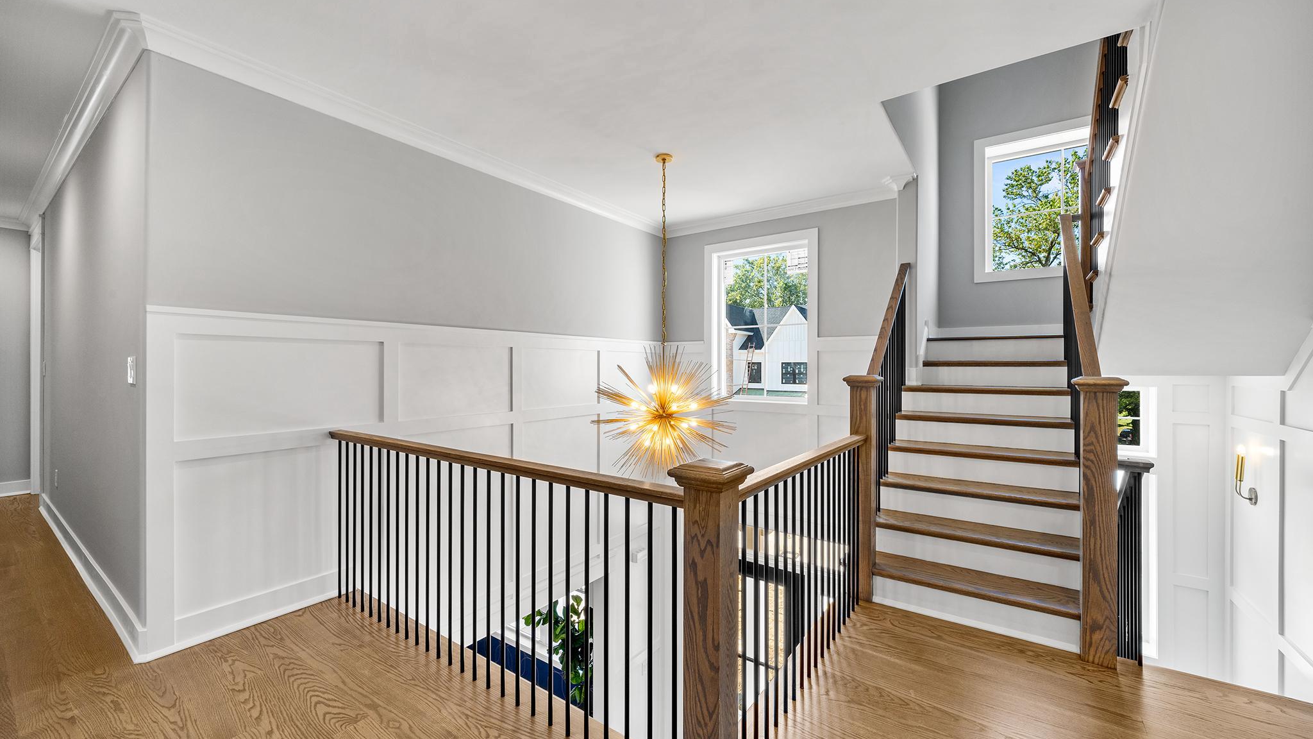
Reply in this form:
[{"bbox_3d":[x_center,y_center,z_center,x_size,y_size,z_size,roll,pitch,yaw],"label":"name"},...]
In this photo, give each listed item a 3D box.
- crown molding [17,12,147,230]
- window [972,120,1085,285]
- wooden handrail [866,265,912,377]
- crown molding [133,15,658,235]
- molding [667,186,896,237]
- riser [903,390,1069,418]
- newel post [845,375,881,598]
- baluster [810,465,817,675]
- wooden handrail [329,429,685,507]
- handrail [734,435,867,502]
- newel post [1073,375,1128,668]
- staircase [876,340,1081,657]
[{"bbox_3d":[-4.258,-1.431,3.372,5.080,0.112,0.085,0,0,34],"label":"crown molding"},{"bbox_3d":[3.546,-1.484,4.151,1.260,1.335,0.100,0,0,34],"label":"window"},{"bbox_3d":[1.579,-0.315,3.199,0.066,0.061,1.549,0,39,36],"label":"wooden handrail"},{"bbox_3d":[-1.105,-1.488,3.637,0.091,0.107,3.871,0,0,36],"label":"crown molding"},{"bbox_3d":[1.004,-1.435,4.390,2.200,0.112,0.085,0,0,34],"label":"molding"},{"bbox_3d":[2.302,0.236,3.374,0.974,0.165,0.022,0,0,34],"label":"riser"},{"bbox_3d":[1.136,0.643,2.603,0.172,1.230,0.172,0,0,34],"label":"newel post"},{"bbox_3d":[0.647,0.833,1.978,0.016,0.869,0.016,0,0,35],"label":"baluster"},{"bbox_3d":[-0.849,0.371,1.997,2.240,0.056,0.067,0,0,34],"label":"wooden handrail"},{"bbox_3d":[0.645,0.369,1.989,0.066,0.063,1.540,0,0,37],"label":"handrail"},{"bbox_3d":[1.917,0.646,2.063,0.172,1.230,0.172,0,0,34],"label":"newel post"},{"bbox_3d":[2.039,0.510,3.011,0.996,1.519,1.714,0,0,33],"label":"staircase"}]

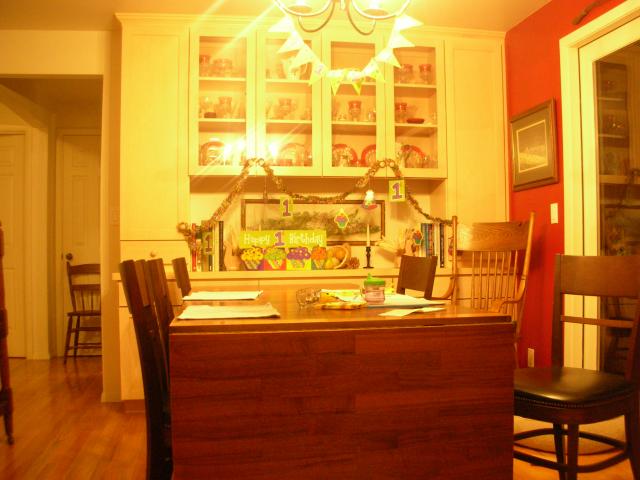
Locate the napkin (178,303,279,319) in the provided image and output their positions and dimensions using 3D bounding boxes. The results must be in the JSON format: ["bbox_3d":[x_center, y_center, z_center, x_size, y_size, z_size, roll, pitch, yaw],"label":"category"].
[{"bbox_3d":[-0.303,0.230,2.146,0.320,0.015,0.480,0,-1,-10],"label":"napkin"}]

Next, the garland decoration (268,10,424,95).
[{"bbox_3d":[0.082,-0.609,2.060,0.500,0.290,0.120,0,-1,-10],"label":"garland decoration"}]

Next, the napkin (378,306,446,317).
[{"bbox_3d":[0.281,0.225,2.059,0.170,0.015,0.290,-1,-1,40],"label":"napkin"}]

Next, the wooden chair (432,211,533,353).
[{"bbox_3d":[0.688,0.440,3.099,0.600,1.146,0.570,0,-1,-43],"label":"wooden chair"}]

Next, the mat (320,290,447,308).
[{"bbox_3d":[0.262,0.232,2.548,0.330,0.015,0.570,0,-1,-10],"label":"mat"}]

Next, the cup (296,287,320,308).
[{"bbox_3d":[-0.044,0.200,2.293,0.083,0.072,0.083,0,-1,0],"label":"cup"}]

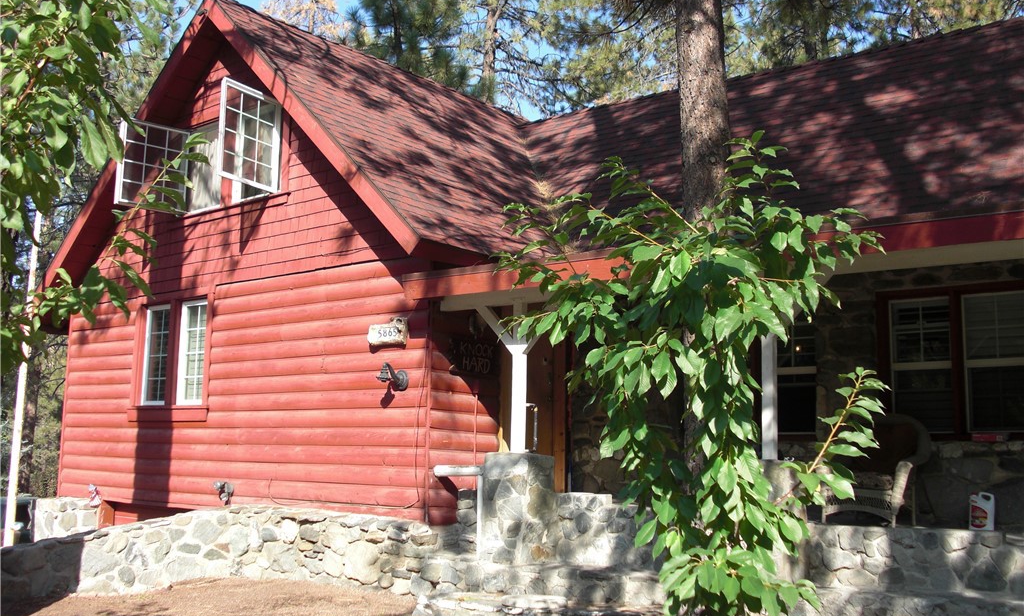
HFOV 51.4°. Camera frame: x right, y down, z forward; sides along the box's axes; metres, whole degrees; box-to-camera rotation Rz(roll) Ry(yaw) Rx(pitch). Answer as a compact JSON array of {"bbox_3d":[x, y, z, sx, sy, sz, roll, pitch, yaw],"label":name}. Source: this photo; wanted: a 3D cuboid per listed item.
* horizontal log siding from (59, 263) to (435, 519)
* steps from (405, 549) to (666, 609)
[{"bbox_3d":[-3.807,1.133,13.871,7.986,2.912,0.250,-6,-10,40],"label":"horizontal log siding"},{"bbox_3d":[0.281,2.589,9.874,2.700,0.370,0.900,-5,-10,36],"label":"steps"}]

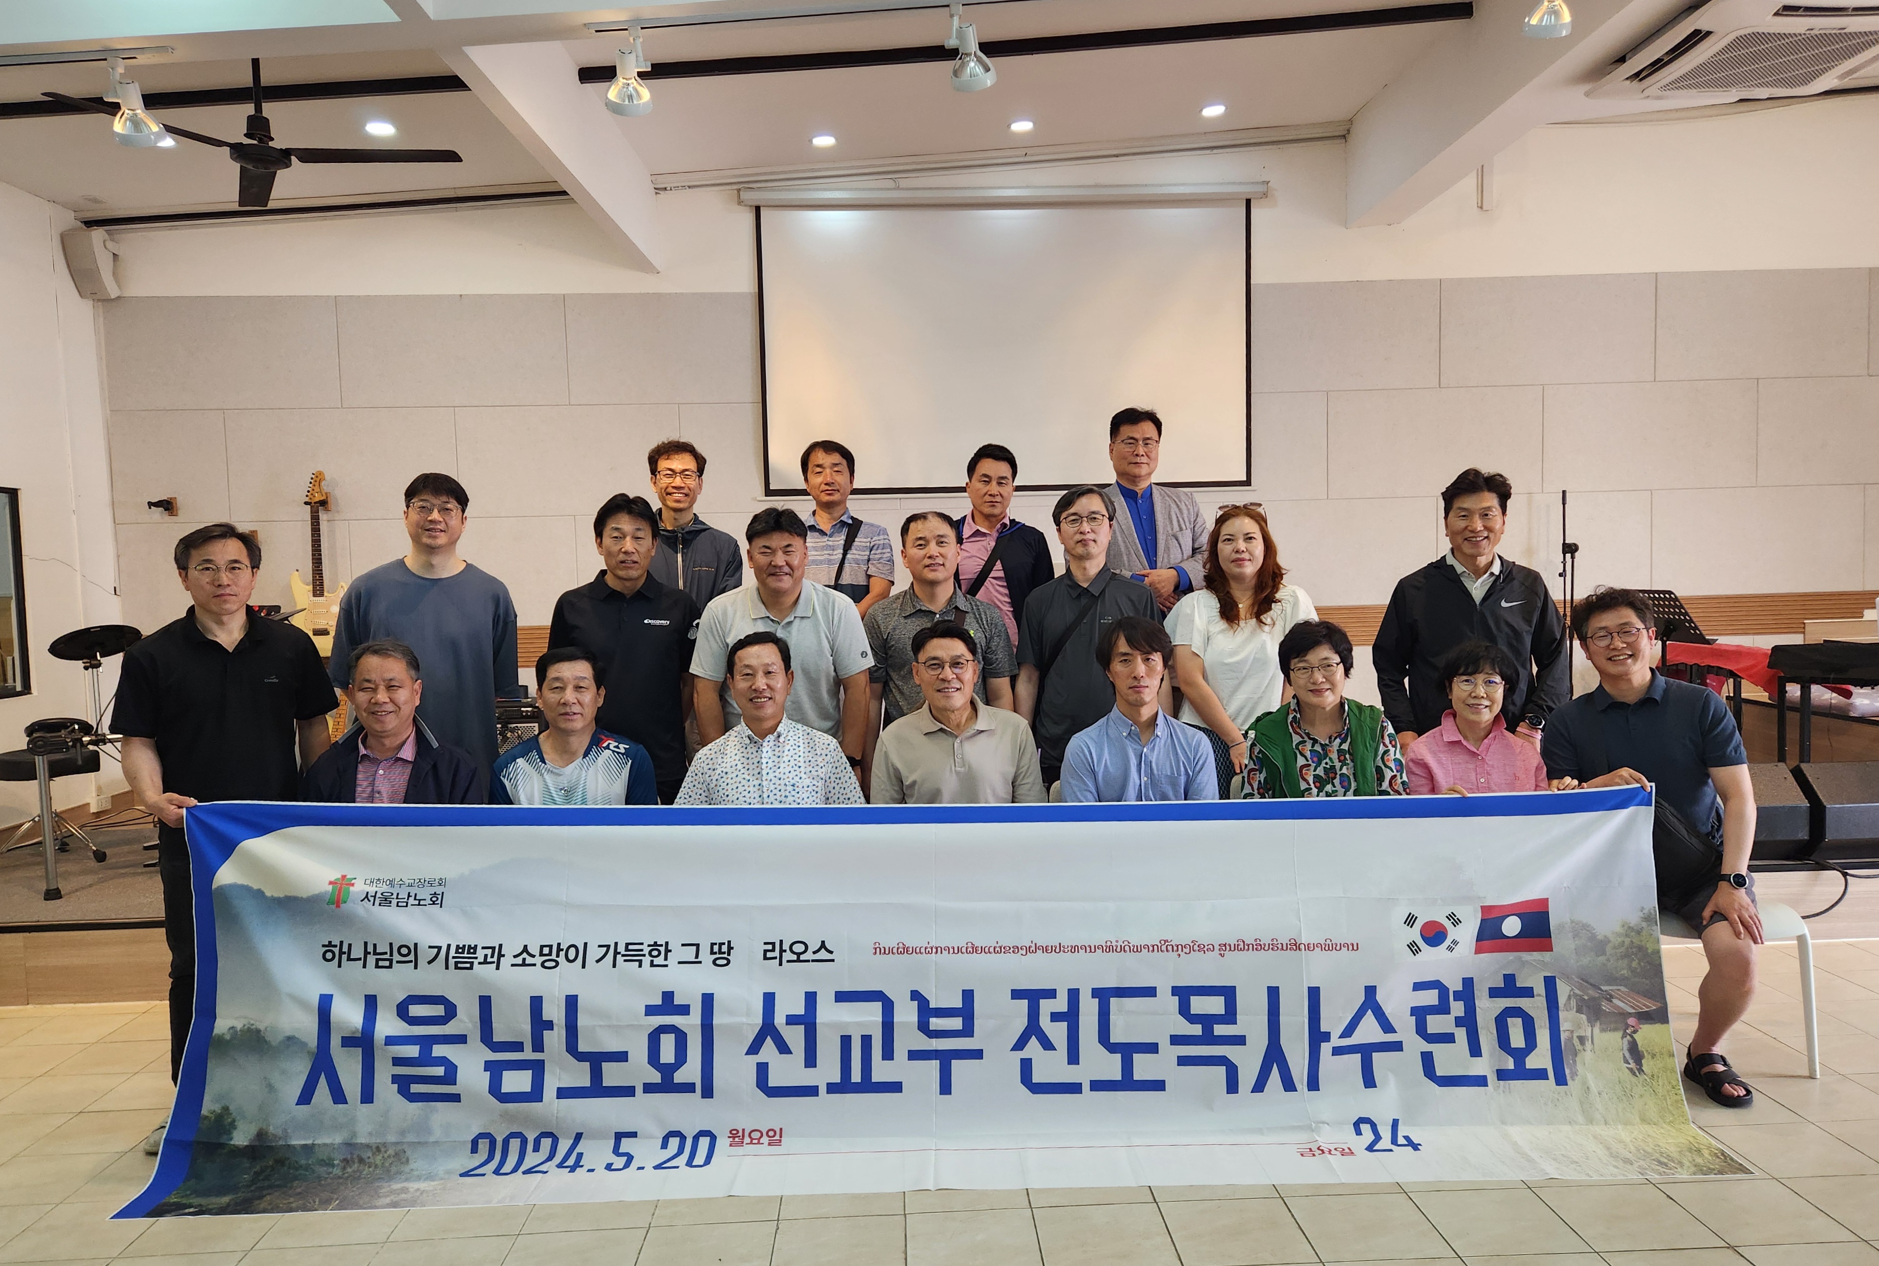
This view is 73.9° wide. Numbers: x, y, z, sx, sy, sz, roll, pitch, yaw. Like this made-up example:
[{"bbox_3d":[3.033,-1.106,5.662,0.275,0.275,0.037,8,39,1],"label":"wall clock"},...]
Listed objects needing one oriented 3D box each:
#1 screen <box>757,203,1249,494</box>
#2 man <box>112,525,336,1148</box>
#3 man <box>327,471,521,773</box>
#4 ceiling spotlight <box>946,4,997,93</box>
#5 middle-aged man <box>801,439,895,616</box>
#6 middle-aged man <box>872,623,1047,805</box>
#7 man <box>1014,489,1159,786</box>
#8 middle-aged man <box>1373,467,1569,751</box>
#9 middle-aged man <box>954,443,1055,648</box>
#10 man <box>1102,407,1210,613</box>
[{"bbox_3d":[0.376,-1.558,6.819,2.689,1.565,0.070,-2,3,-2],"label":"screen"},{"bbox_3d":[-1.933,0.531,3.422,0.530,1.657,0.360,-3,3,-19],"label":"man"},{"bbox_3d":[-1.669,0.394,4.108,0.560,1.845,0.330,-2,3,-14],"label":"man"},{"bbox_3d":[0.093,-1.712,3.664,0.130,0.220,0.160,-1,3,6],"label":"ceiling spotlight"},{"bbox_3d":[-0.395,0.108,4.719,0.480,1.665,0.310,-2,3,-2],"label":"middle-aged man"},{"bbox_3d":[0.064,0.641,3.524,0.550,1.325,0.680,-2,3,-1],"label":"middle-aged man"},{"bbox_3d":[0.509,0.382,4.201,0.510,1.748,0.320,-1,3,2],"label":"man"},{"bbox_3d":[1.658,0.366,3.876,0.580,1.739,0.340,-1,3,14],"label":"middle-aged man"},{"bbox_3d":[0.230,0.095,4.876,0.500,1.664,0.320,-1,3,4],"label":"middle-aged man"},{"bbox_3d":[0.764,0.023,4.825,0.540,1.785,0.340,-1,3,6],"label":"man"}]

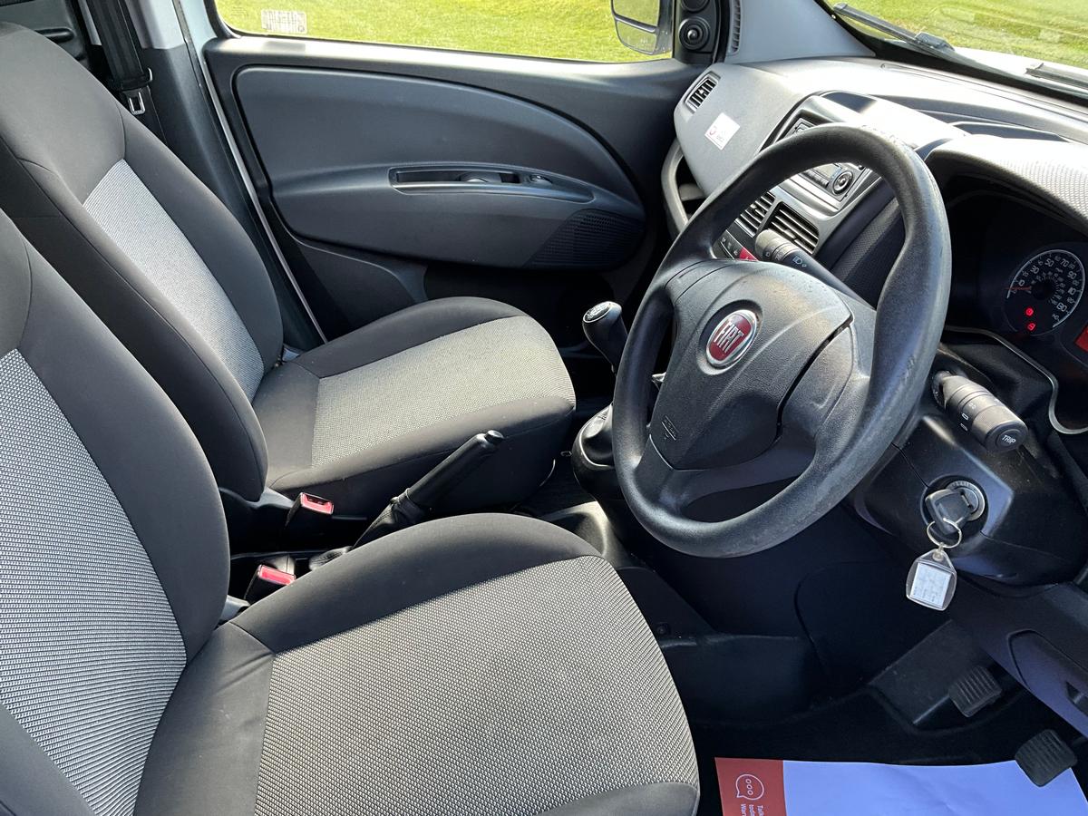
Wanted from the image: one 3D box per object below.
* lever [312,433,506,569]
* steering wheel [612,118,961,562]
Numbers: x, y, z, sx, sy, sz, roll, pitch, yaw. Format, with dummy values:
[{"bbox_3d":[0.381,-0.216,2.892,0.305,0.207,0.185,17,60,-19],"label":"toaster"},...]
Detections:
[{"bbox_3d":[-0.178,0.134,1.219,0.314,0.068,0.055,-36,32,6],"label":"lever"},{"bbox_3d":[0.197,-0.053,0.787,0.100,0.380,0.380,20,21,-25],"label":"steering wheel"}]

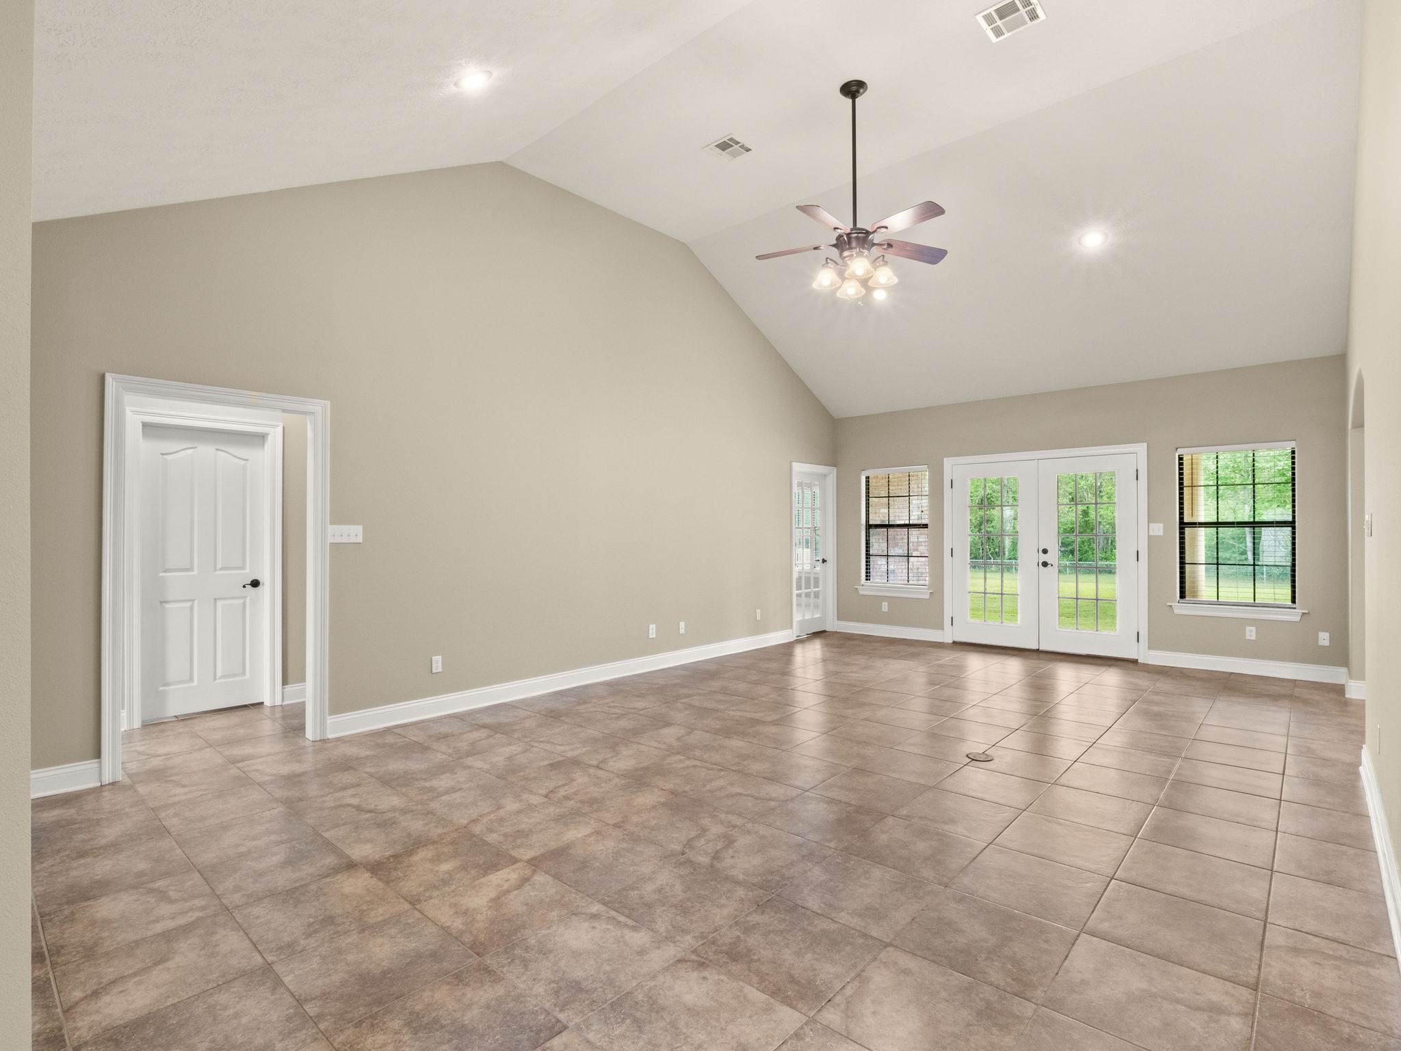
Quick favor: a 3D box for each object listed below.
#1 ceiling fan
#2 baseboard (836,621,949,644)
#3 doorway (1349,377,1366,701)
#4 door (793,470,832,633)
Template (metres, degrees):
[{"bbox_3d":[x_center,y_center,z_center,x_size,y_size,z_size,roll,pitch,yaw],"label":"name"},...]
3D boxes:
[{"bbox_3d":[1.016,-2.191,4.258,1.310,1.407,1.310,-1,-1,40],"label":"ceiling fan"},{"bbox_3d":[2.360,1.324,8.133,1.391,0.140,0.020,-1,-1,38],"label":"baseboard"},{"bbox_3d":[4.445,0.161,4.297,0.160,2.382,2.137,-1,-1,44],"label":"doorway"},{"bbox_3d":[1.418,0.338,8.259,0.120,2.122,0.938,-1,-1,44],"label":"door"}]

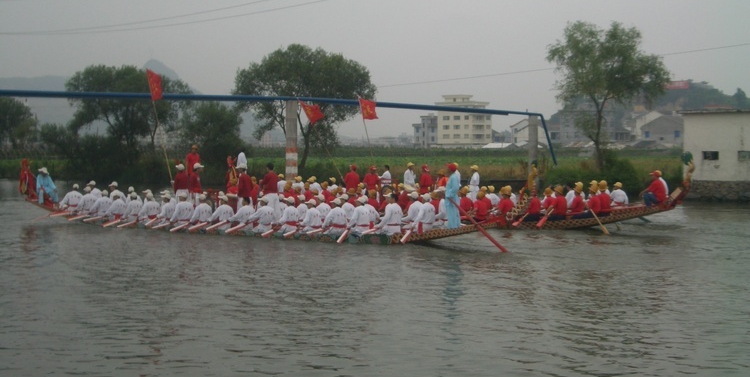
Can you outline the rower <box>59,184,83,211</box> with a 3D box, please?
[{"bbox_3d":[-11.182,0.367,39.000,0.580,1.080,0.800,-2,3,-43],"label":"rower"}]

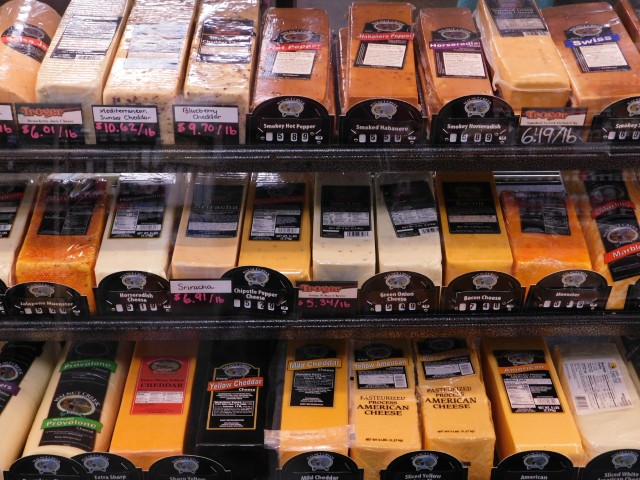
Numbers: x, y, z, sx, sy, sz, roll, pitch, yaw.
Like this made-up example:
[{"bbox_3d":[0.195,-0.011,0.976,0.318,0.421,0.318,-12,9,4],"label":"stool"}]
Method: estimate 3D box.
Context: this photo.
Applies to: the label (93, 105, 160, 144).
[{"bbox_3d":[-0.258,-0.154,1.460,0.086,0.056,0.003,0,27,0],"label":"label"}]

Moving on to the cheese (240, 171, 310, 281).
[{"bbox_3d":[-0.064,0.003,1.712,0.099,0.092,0.250,0,38,0],"label":"cheese"}]

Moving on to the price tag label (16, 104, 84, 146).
[{"bbox_3d":[-0.360,-0.154,1.460,0.087,0.057,0.003,0,27,0],"label":"price tag label"}]

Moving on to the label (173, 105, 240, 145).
[{"bbox_3d":[-0.157,-0.159,1.510,0.089,0.061,0.003,0,30,0],"label":"label"}]

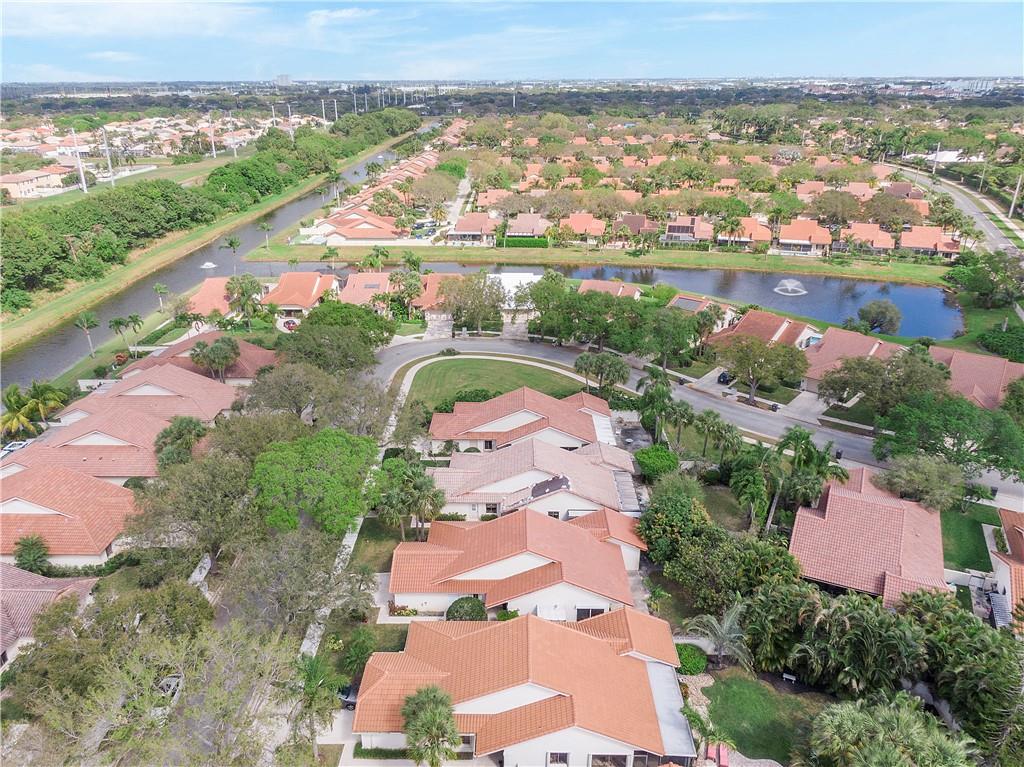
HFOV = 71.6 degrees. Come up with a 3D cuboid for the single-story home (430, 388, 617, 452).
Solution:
[{"bbox_3d":[1.425,4.655,91.338,23.200,6.200,12.900,0,23,0],"label":"single-story home"}]

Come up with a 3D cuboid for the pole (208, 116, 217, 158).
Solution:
[{"bbox_3d":[-177.648,-146.376,420.957,0.900,24.700,0.900,0,23,0],"label":"pole"}]

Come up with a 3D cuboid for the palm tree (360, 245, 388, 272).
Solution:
[{"bbox_3d":[-32.732,-29.262,169.147,5.800,7.300,5.200,0,23,0],"label":"palm tree"}]

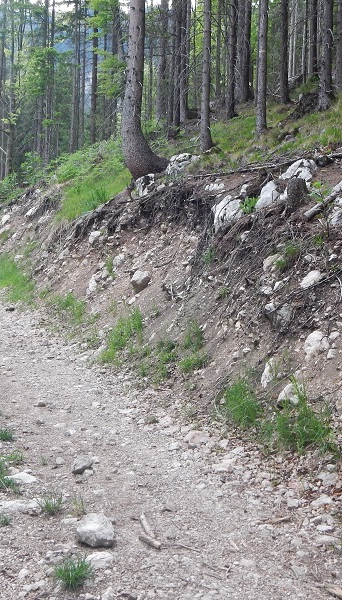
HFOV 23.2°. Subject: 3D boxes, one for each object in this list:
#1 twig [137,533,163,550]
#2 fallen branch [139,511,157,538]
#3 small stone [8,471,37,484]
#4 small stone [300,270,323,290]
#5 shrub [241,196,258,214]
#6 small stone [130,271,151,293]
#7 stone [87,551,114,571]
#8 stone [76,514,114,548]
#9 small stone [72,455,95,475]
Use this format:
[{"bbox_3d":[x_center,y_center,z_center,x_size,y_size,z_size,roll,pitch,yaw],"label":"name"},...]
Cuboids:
[{"bbox_3d":[-0.093,1.100,3.790,0.030,0.028,0.140,-5,9,-43],"label":"twig"},{"bbox_3d":[-0.104,1.060,3.910,0.025,0.025,0.271,1,8,-15],"label":"fallen branch"},{"bbox_3d":[-0.809,0.964,4.520,0.165,0.050,0.120,1,2,0],"label":"small stone"},{"bbox_3d":[1.327,-0.192,7.887,0.206,0.173,0.175,2,1,10],"label":"small stone"},{"bbox_3d":[0.792,-0.965,8.500,0.180,0.180,0.160,1,2,0],"label":"shrub"},{"bbox_3d":[-0.404,-0.248,11.290,0.264,0.304,0.211,1,1,-2],"label":"small stone"},{"bbox_3d":[-0.301,1.114,3.550,0.110,0.050,0.090,1,0,-4],"label":"stone"},{"bbox_3d":[-0.340,1.039,3.750,0.165,0.130,0.140,1,2,0],"label":"stone"},{"bbox_3d":[-0.507,0.947,4.790,0.120,0.070,0.105,1,0,-6],"label":"small stone"}]

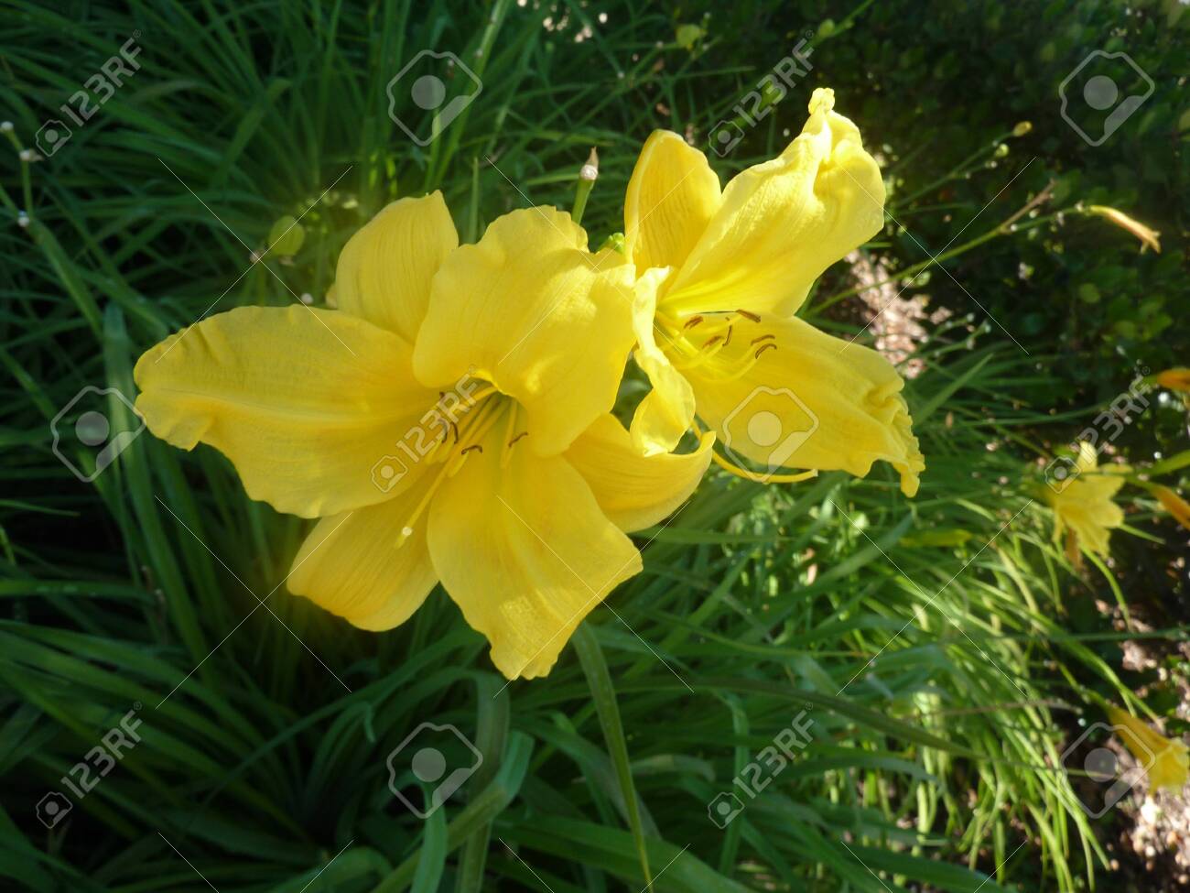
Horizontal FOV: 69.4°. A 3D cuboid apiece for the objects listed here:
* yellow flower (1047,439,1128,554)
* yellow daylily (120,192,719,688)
[{"bbox_3d":[0.484,0.053,0.850,0.100,0.105,0.080,-28,43,-32],"label":"yellow flower"},{"bbox_3d":[-0.044,-0.003,0.235,0.135,0.115,0.080,7,22,10],"label":"yellow daylily"}]

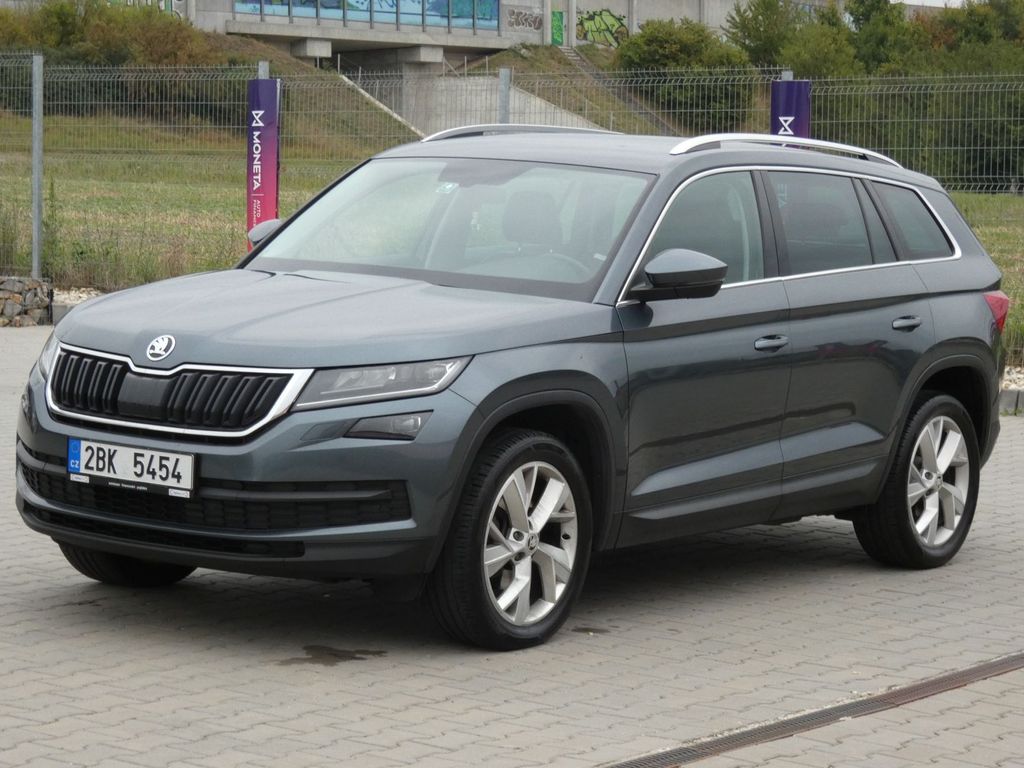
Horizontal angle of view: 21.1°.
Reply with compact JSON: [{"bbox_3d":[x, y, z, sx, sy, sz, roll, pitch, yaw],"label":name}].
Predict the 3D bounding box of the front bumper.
[{"bbox_3d":[-1.021,0.245,8.531,1.840,0.575,0.500,6,6,35],"label":"front bumper"}]

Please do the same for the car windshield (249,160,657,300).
[{"bbox_3d":[-0.217,-0.546,9.550,1.480,0.140,0.800,6,44,35],"label":"car windshield"}]

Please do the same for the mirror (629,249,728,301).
[{"bbox_3d":[0.556,-0.361,9.058,0.235,0.175,0.200,6,6,35],"label":"mirror"}]

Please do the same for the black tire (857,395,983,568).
[{"bbox_3d":[1.616,0.369,10.898,0.240,0.710,0.710,6,6,35],"label":"black tire"}]

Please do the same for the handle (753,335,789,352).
[{"bbox_3d":[0.889,-0.144,9.572,0.060,0.057,0.205,6,6,35],"label":"handle"}]

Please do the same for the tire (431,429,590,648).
[{"bbox_3d":[-0.005,0.486,8.629,0.240,0.710,0.710,6,6,35],"label":"tire"}]

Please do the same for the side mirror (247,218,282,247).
[{"bbox_3d":[-0.951,-0.518,10.127,0.235,0.175,0.200,6,6,35],"label":"side mirror"}]

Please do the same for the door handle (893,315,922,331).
[{"bbox_3d":[1.475,-0.235,10.385,0.060,0.055,0.205,6,6,35],"label":"door handle"}]

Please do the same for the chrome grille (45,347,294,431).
[{"bbox_3d":[-1.085,0.017,8.408,0.960,0.185,0.175,6,6,35],"label":"chrome grille"}]

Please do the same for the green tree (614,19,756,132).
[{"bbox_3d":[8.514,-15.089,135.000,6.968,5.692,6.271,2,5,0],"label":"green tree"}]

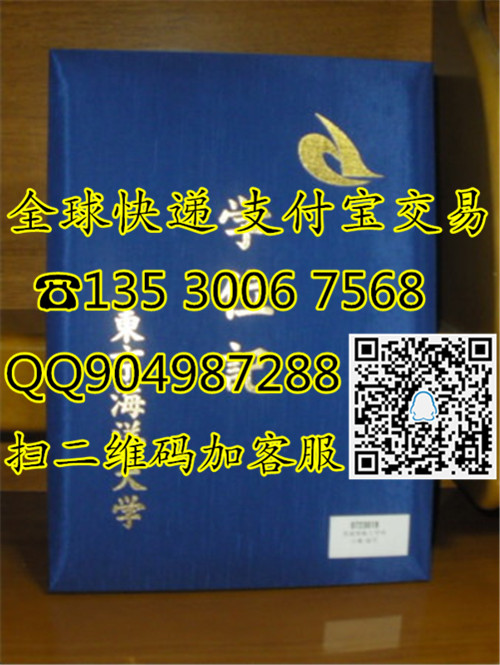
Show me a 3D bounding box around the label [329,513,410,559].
[{"bbox_3d":[0.072,0.122,0.483,0.049,0.025,0.001,1,1,-6],"label":"label"}]

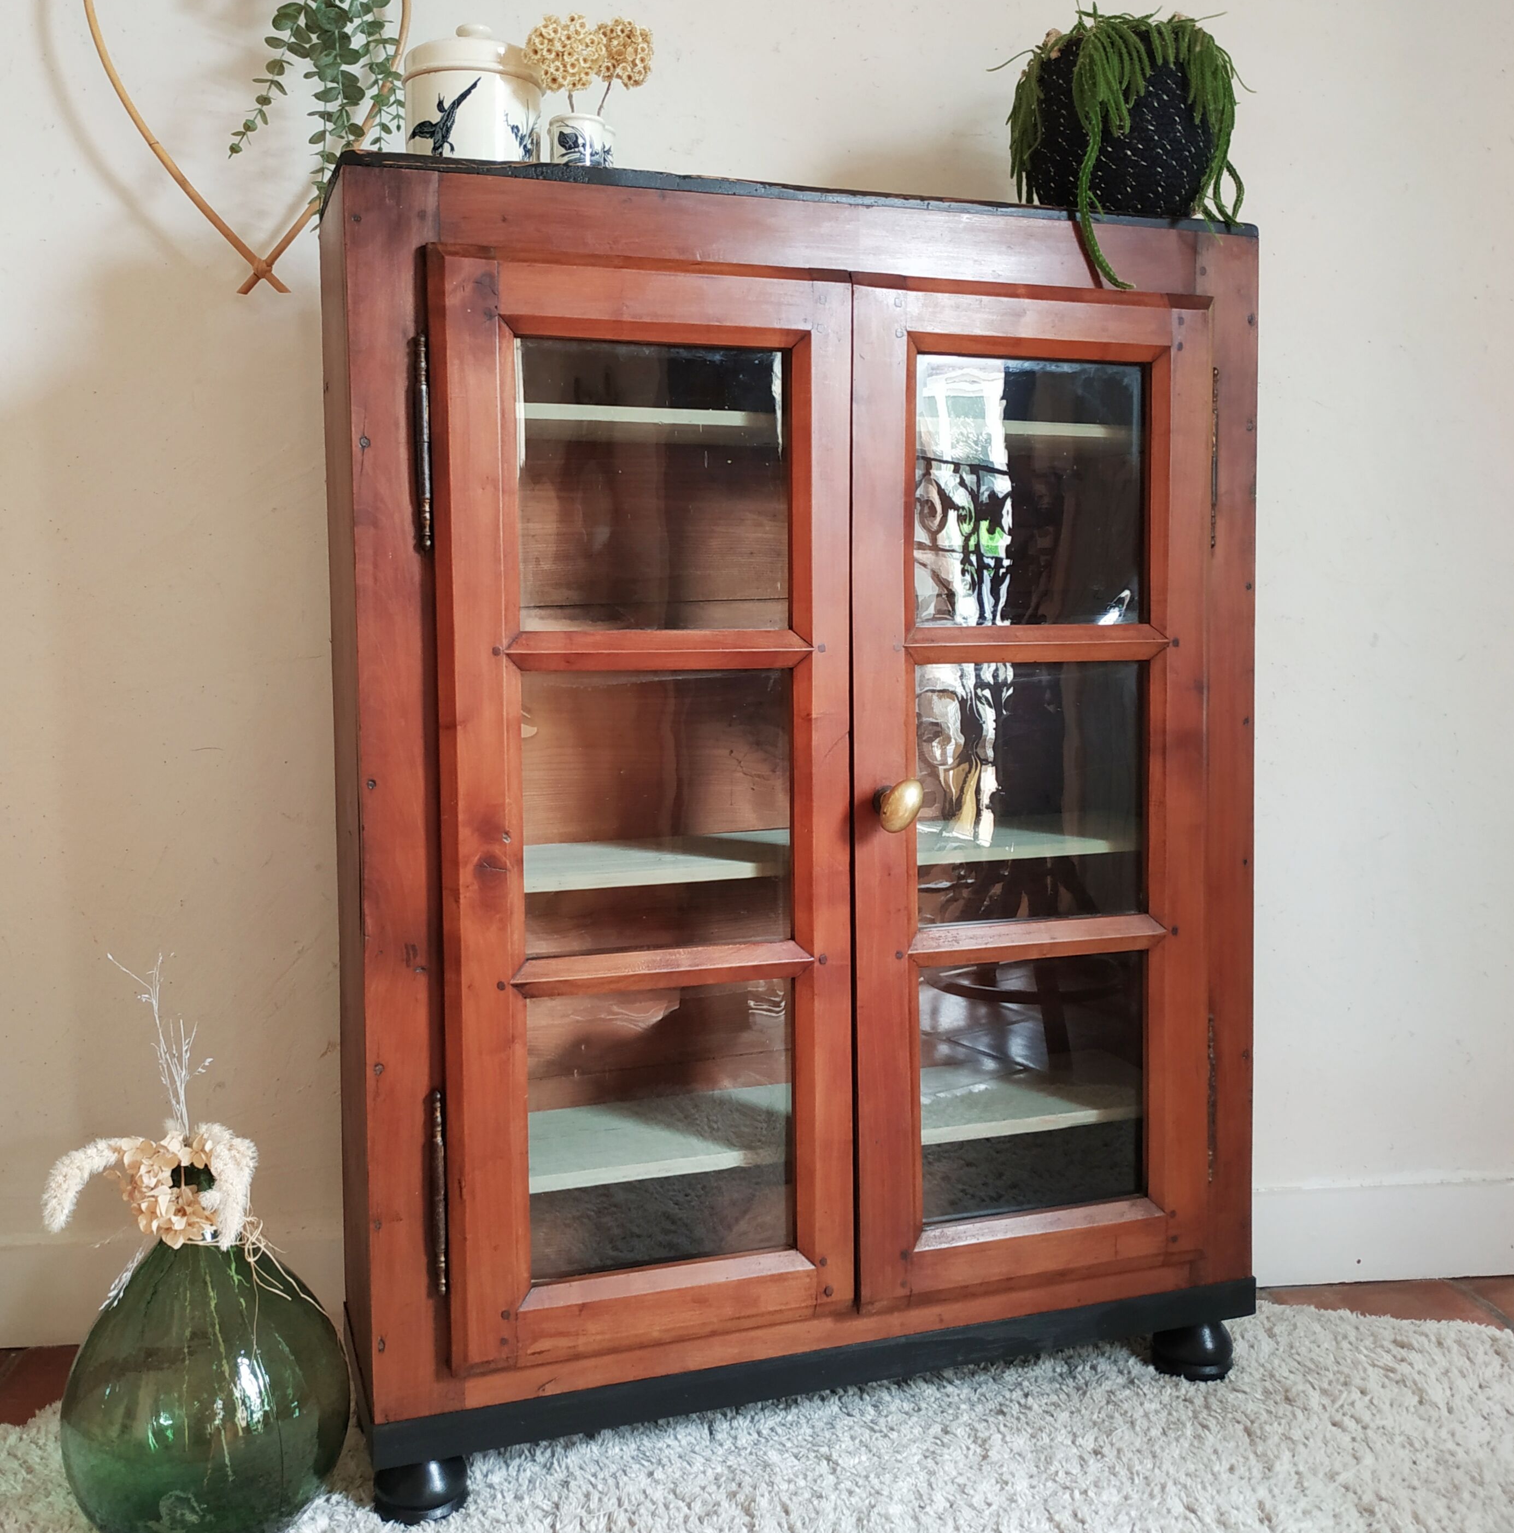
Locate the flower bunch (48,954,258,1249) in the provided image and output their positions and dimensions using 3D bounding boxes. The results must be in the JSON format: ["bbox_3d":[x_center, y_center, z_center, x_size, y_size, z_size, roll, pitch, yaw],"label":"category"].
[{"bbox_3d":[-0.517,0.287,1.199,0.183,0.251,0.132,-2,4,-24],"label":"flower bunch"}]

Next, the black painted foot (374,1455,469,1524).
[{"bbox_3d":[-0.320,0.666,1.340,0.087,0.065,0.087,-2,5,-18],"label":"black painted foot"}]

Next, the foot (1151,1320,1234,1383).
[{"bbox_3d":[0.463,0.599,1.494,0.080,0.060,0.080,-2,4,-18],"label":"foot"}]

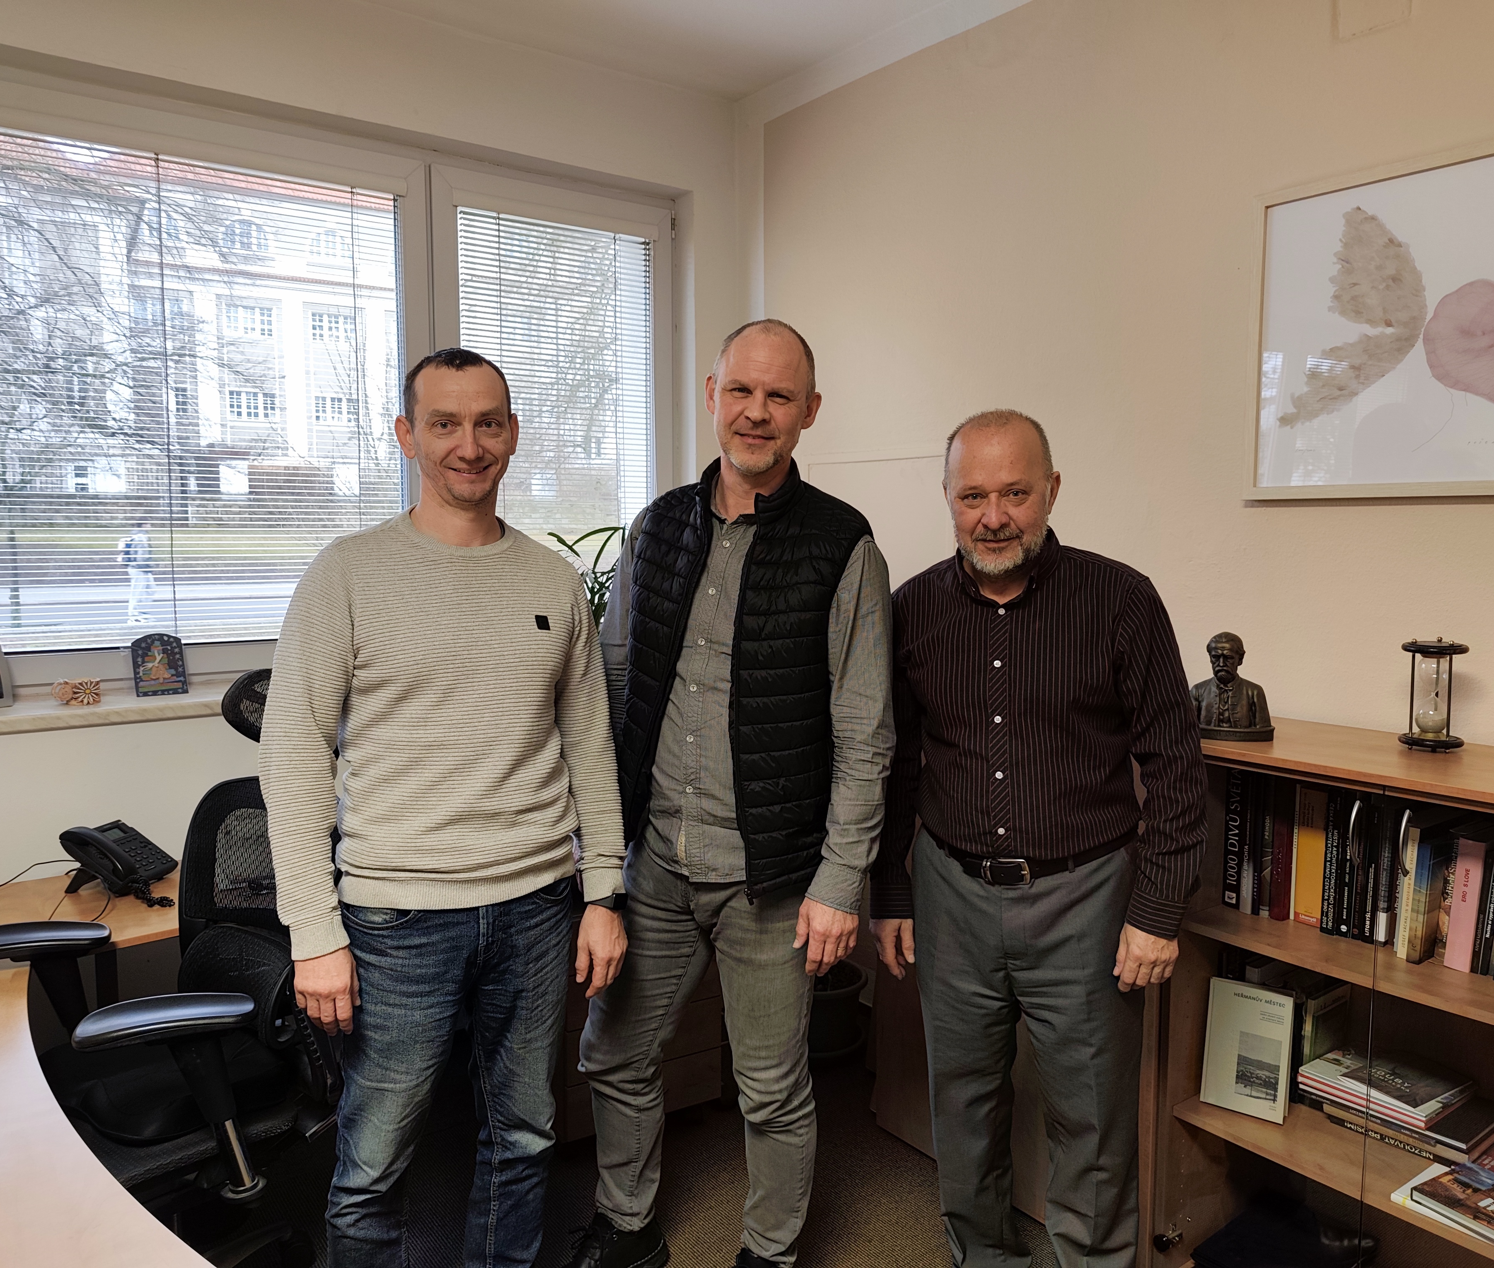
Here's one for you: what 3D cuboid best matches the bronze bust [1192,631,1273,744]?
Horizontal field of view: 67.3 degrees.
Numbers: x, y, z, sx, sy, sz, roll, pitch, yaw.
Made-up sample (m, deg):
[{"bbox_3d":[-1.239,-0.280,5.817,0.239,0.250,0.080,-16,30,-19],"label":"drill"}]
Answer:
[{"bbox_3d":[0.940,0.097,2.186,0.170,0.207,0.105,2,5,25],"label":"bronze bust"}]

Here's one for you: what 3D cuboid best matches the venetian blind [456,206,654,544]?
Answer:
[{"bbox_3d":[-0.615,-0.710,3.754,0.705,1.283,0.030,-4,6,-36],"label":"venetian blind"}]

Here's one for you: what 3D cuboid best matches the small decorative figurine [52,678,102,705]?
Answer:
[{"bbox_3d":[-1.657,0.141,2.778,0.106,0.062,0.050,-4,6,-36],"label":"small decorative figurine"}]

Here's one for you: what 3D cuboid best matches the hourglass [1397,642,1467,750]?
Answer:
[{"bbox_3d":[1.248,0.111,2.038,0.105,0.205,0.105,3,6,31],"label":"hourglass"}]

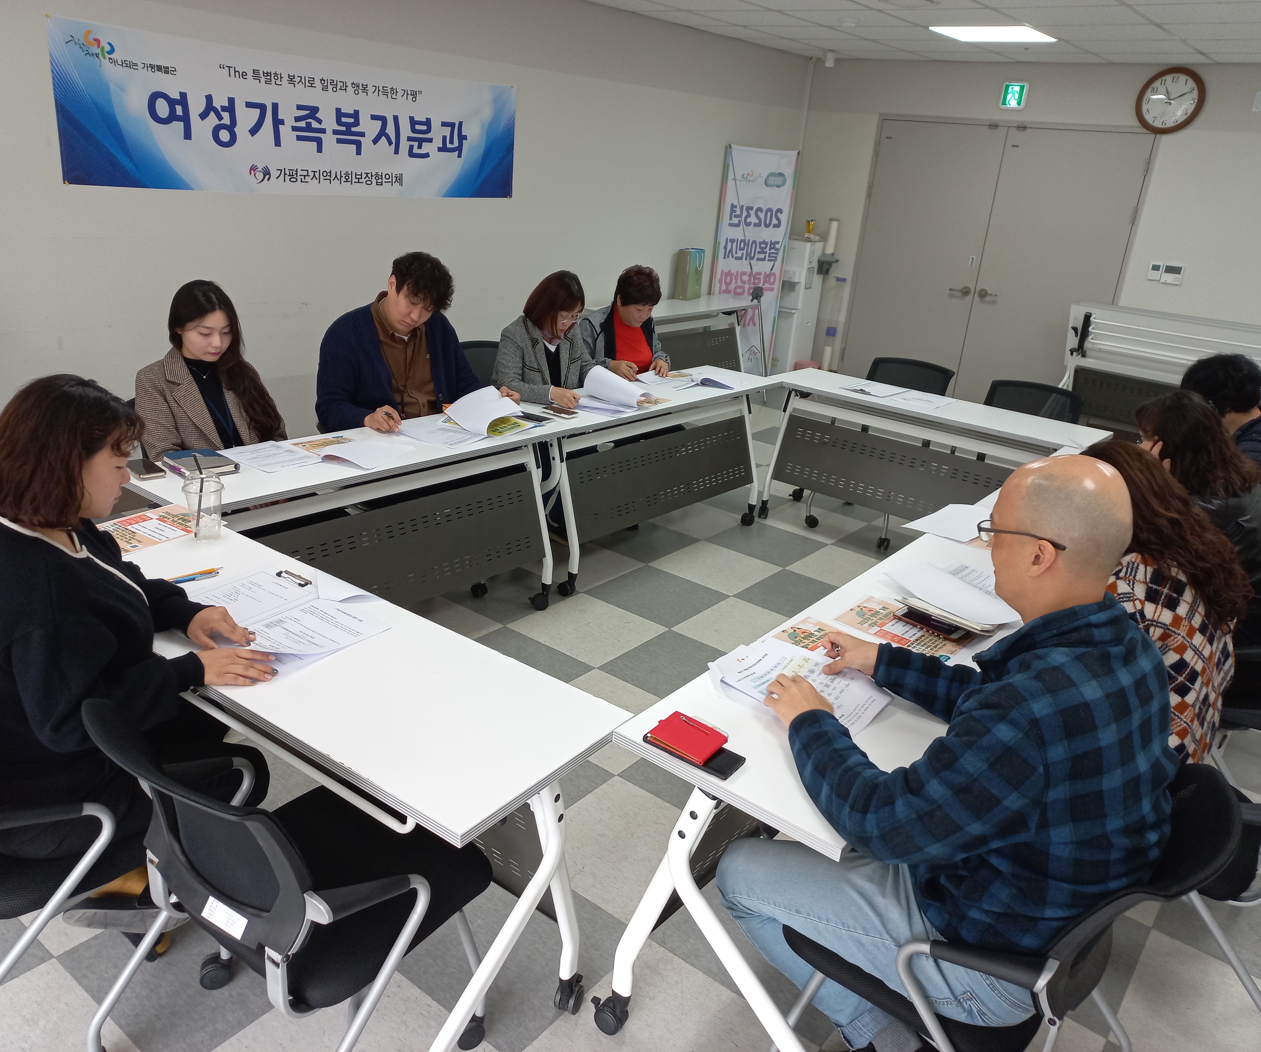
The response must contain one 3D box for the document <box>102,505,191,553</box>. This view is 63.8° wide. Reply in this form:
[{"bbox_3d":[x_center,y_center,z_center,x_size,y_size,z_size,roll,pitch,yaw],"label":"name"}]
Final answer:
[{"bbox_3d":[-1.176,0.006,2.483,0.210,0.006,0.297,16,23,27],"label":"document"}]

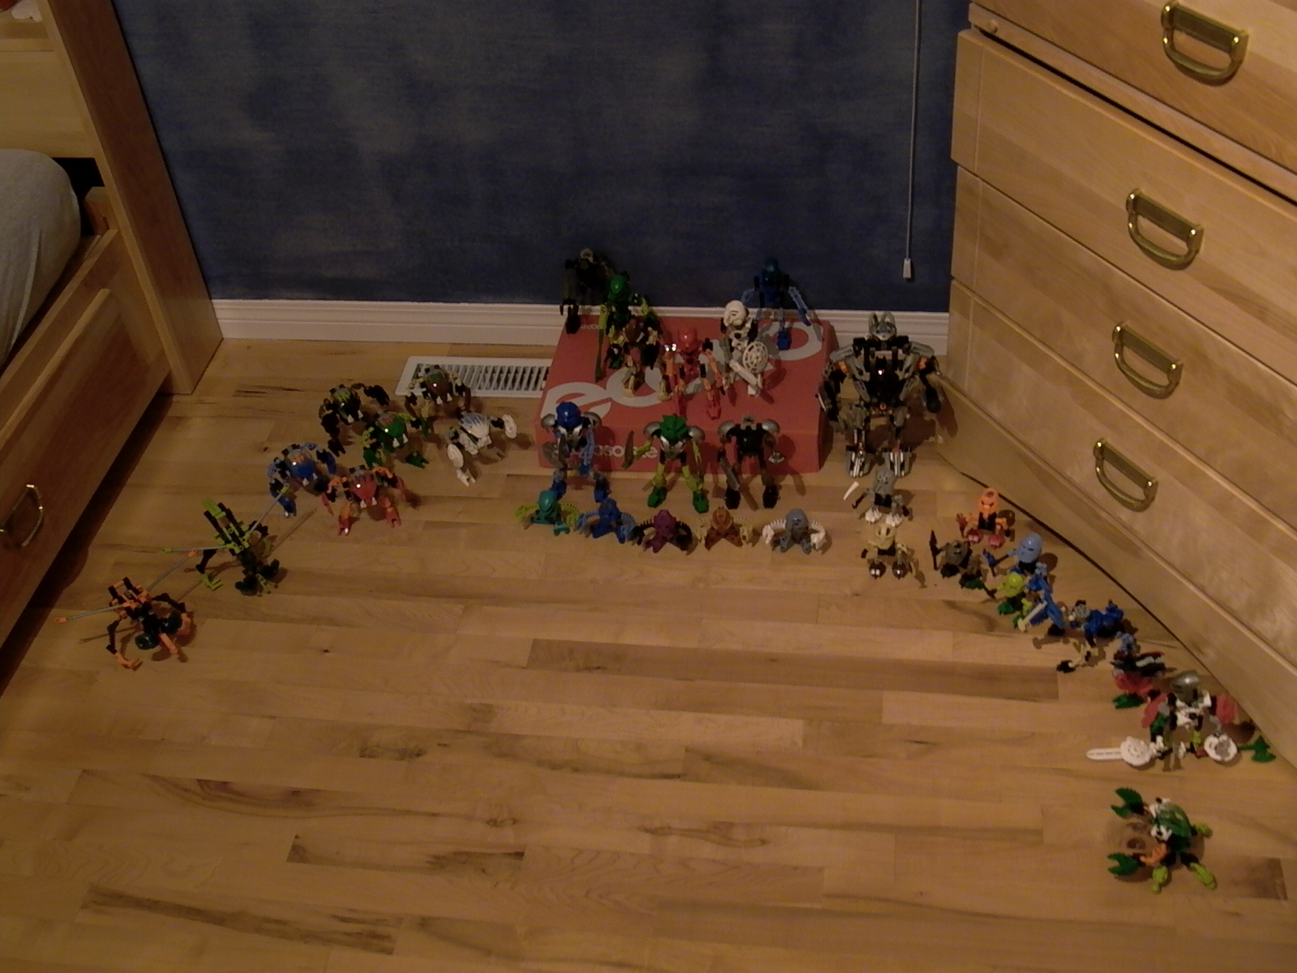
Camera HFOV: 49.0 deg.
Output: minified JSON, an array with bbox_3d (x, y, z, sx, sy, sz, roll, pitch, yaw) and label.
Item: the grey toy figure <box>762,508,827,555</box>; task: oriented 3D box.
[{"bbox_3d":[0.222,0.067,2.144,0.095,0.066,0.056,2,42,9],"label":"grey toy figure"}]

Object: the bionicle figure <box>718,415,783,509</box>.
[{"bbox_3d":[0.156,-0.040,2.192,0.100,0.172,0.084,0,42,7],"label":"bionicle figure"}]

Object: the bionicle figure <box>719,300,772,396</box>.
[{"bbox_3d":[0.156,-0.222,2.281,0.085,0.165,0.080,8,43,16],"label":"bionicle figure"}]

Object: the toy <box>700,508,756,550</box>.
[{"bbox_3d":[0.119,0.059,2.167,0.086,0.064,0.054,-4,41,2],"label":"toy"}]

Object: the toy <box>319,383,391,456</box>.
[{"bbox_3d":[-0.502,-0.135,2.440,0.118,0.088,0.082,-28,46,-23],"label":"toy"}]

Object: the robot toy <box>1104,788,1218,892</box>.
[{"bbox_3d":[0.610,0.417,1.695,0.125,0.065,0.125,4,42,12],"label":"robot toy"}]

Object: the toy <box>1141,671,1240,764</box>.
[{"bbox_3d":[0.731,0.296,1.902,0.131,0.141,0.091,9,44,16],"label":"toy"}]

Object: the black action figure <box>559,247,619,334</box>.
[{"bbox_3d":[-0.099,-0.358,2.577,0.106,0.165,0.081,2,42,9],"label":"black action figure"}]

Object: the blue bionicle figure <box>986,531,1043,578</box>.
[{"bbox_3d":[0.539,0.102,2.054,0.083,0.084,0.083,-28,46,-23],"label":"blue bionicle figure"}]

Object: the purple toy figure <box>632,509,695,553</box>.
[{"bbox_3d":[0.024,0.063,2.172,0.093,0.066,0.056,-5,41,2],"label":"purple toy figure"}]

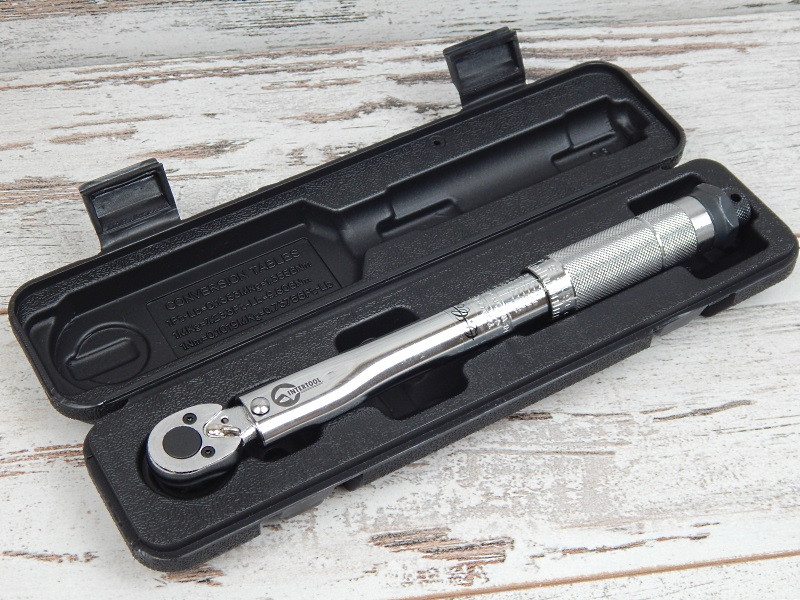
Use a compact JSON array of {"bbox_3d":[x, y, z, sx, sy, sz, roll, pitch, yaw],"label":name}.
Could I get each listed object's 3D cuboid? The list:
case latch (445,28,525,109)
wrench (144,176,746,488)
[{"bbox_3d":[0.040,-0.110,0.666,0.035,0.031,0.009,-24,27,-17],"label":"case latch"},{"bbox_3d":[0.029,0.012,0.585,0.280,0.030,0.028,-24,55,-17],"label":"wrench"}]

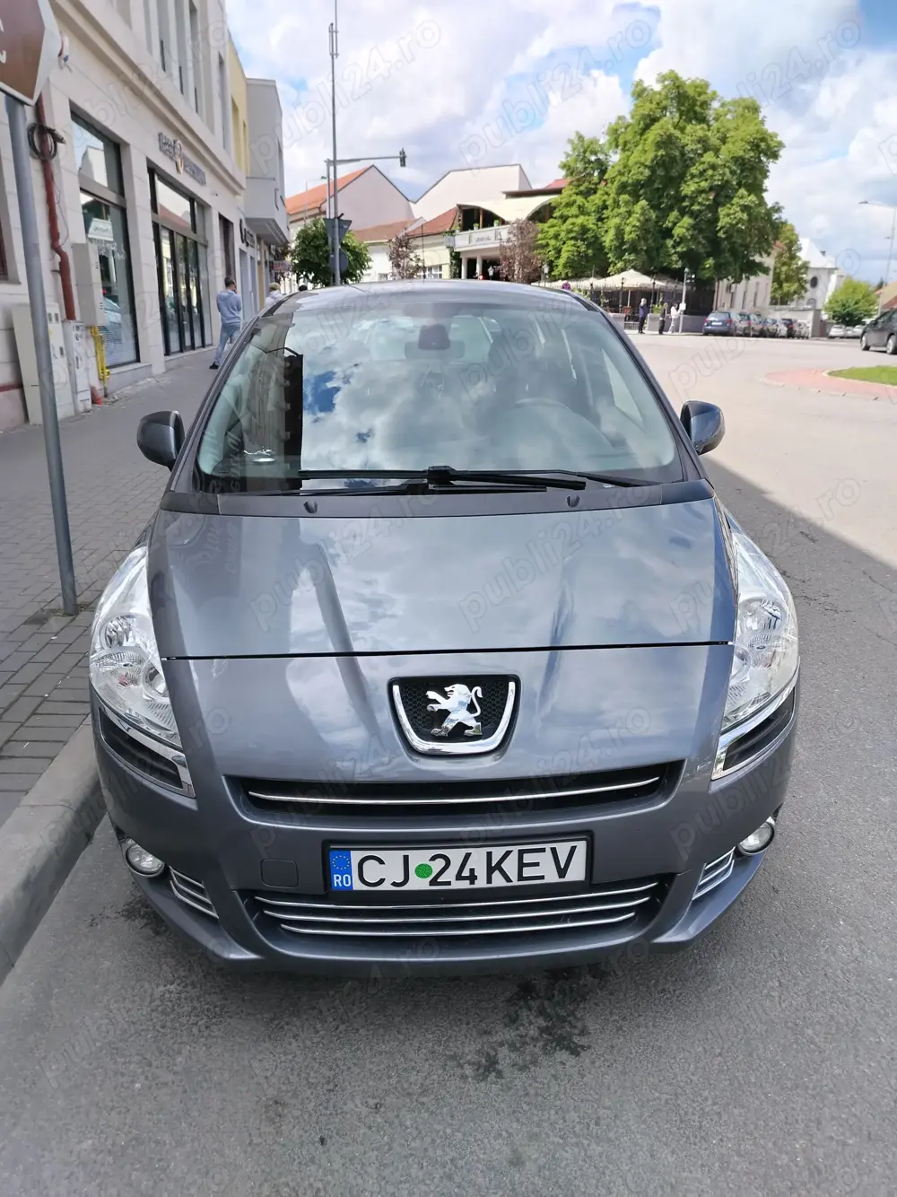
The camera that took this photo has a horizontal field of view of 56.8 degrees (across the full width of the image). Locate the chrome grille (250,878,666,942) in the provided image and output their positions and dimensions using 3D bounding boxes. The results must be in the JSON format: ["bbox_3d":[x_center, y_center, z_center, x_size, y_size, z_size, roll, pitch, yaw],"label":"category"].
[{"bbox_3d":[0.028,0.674,1.791,0.906,0.080,0.085,-2,19,-3],"label":"chrome grille"}]

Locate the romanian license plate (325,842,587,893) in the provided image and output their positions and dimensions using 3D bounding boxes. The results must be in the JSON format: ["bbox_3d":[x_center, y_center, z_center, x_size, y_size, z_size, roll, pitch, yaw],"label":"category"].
[{"bbox_3d":[0.021,0.547,1.684,0.520,0.110,0.015,-2,20,-1],"label":"romanian license plate"}]

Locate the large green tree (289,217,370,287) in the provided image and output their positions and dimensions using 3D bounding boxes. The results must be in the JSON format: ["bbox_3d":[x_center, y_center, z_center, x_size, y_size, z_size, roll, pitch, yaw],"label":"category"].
[{"bbox_3d":[-5.183,-14.178,36.371,3.500,4.700,3.500,0,19,0],"label":"large green tree"}]

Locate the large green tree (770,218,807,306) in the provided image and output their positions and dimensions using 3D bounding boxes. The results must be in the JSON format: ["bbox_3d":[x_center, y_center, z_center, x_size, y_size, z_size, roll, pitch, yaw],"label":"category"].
[{"bbox_3d":[31.289,-29.645,76.410,3.787,9.638,3.787,9,21,20],"label":"large green tree"}]

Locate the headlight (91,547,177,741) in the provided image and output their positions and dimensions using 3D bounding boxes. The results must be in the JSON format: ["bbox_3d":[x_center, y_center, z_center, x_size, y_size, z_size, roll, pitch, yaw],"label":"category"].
[{"bbox_3d":[-0.709,0.100,1.941,0.250,0.290,0.480,-4,21,-9],"label":"headlight"}]

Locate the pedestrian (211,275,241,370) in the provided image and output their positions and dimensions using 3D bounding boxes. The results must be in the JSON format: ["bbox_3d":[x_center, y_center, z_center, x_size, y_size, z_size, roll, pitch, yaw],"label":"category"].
[{"bbox_3d":[-4.453,-5.511,16.716,0.520,1.730,0.550,2,19,2],"label":"pedestrian"}]

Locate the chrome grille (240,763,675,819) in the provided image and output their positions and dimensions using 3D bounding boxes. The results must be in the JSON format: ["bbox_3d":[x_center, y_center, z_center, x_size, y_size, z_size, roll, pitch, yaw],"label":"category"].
[{"bbox_3d":[0.026,0.402,1.717,0.912,0.072,0.095,-2,19,-3],"label":"chrome grille"}]

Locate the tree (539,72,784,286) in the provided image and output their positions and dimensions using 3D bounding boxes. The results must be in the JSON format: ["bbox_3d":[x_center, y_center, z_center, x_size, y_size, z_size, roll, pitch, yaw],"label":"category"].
[{"bbox_3d":[12.132,-23.016,48.731,14.438,13.755,12.994,6,20,12],"label":"tree"}]

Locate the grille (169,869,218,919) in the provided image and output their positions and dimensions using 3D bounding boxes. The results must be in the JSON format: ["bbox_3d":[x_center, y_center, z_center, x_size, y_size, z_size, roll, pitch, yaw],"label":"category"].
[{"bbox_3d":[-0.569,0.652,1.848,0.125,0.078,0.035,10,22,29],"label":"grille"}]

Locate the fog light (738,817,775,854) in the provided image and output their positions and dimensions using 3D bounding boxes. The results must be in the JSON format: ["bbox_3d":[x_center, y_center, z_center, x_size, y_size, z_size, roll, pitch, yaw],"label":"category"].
[{"bbox_3d":[0.736,0.558,1.972,0.095,0.085,0.060,-7,20,-16],"label":"fog light"}]

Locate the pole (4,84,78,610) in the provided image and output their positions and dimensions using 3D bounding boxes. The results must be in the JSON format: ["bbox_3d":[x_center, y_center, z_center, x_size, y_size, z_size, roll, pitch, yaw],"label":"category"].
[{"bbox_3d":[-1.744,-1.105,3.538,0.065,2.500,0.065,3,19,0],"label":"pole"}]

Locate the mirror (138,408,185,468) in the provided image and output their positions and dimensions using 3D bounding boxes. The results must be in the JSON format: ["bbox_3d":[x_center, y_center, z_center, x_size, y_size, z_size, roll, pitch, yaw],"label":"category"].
[{"bbox_3d":[-0.980,-0.560,2.913,0.190,0.185,0.130,-2,20,-2],"label":"mirror"}]

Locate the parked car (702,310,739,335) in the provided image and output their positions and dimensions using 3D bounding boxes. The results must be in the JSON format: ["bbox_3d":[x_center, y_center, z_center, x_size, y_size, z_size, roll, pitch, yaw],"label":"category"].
[{"bbox_3d":[16.147,-16.270,48.612,1.780,1.470,4.350,10,22,21],"label":"parked car"}]

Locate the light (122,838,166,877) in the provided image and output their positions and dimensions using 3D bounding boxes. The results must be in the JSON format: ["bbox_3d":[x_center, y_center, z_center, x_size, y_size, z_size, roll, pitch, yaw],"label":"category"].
[{"bbox_3d":[-0.707,0.598,1.927,0.095,0.085,0.060,4,20,12],"label":"light"}]

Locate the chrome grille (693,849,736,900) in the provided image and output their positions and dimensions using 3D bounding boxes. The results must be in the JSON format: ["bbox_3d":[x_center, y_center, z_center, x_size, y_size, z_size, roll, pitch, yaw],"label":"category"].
[{"bbox_3d":[0.588,0.602,1.836,0.140,0.080,0.050,-13,24,-29],"label":"chrome grille"}]

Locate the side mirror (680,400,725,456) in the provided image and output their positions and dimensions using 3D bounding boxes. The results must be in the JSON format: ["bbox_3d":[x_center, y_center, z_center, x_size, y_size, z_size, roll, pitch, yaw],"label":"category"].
[{"bbox_3d":[0.877,-0.612,2.970,0.190,0.185,0.130,-2,20,-2],"label":"side mirror"}]

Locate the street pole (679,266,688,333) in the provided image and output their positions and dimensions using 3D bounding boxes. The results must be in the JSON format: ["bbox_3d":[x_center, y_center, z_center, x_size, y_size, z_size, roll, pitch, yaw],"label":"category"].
[{"bbox_3d":[11.864,-15.106,41.865,0.220,3.204,0.220,0,19,0],"label":"street pole"}]

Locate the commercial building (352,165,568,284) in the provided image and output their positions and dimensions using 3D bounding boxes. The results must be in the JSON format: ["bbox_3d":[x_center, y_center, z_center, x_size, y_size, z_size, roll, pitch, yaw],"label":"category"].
[{"bbox_3d":[1.124,-23.994,57.000,14.000,10.000,11.000,19,27,39],"label":"commercial building"}]

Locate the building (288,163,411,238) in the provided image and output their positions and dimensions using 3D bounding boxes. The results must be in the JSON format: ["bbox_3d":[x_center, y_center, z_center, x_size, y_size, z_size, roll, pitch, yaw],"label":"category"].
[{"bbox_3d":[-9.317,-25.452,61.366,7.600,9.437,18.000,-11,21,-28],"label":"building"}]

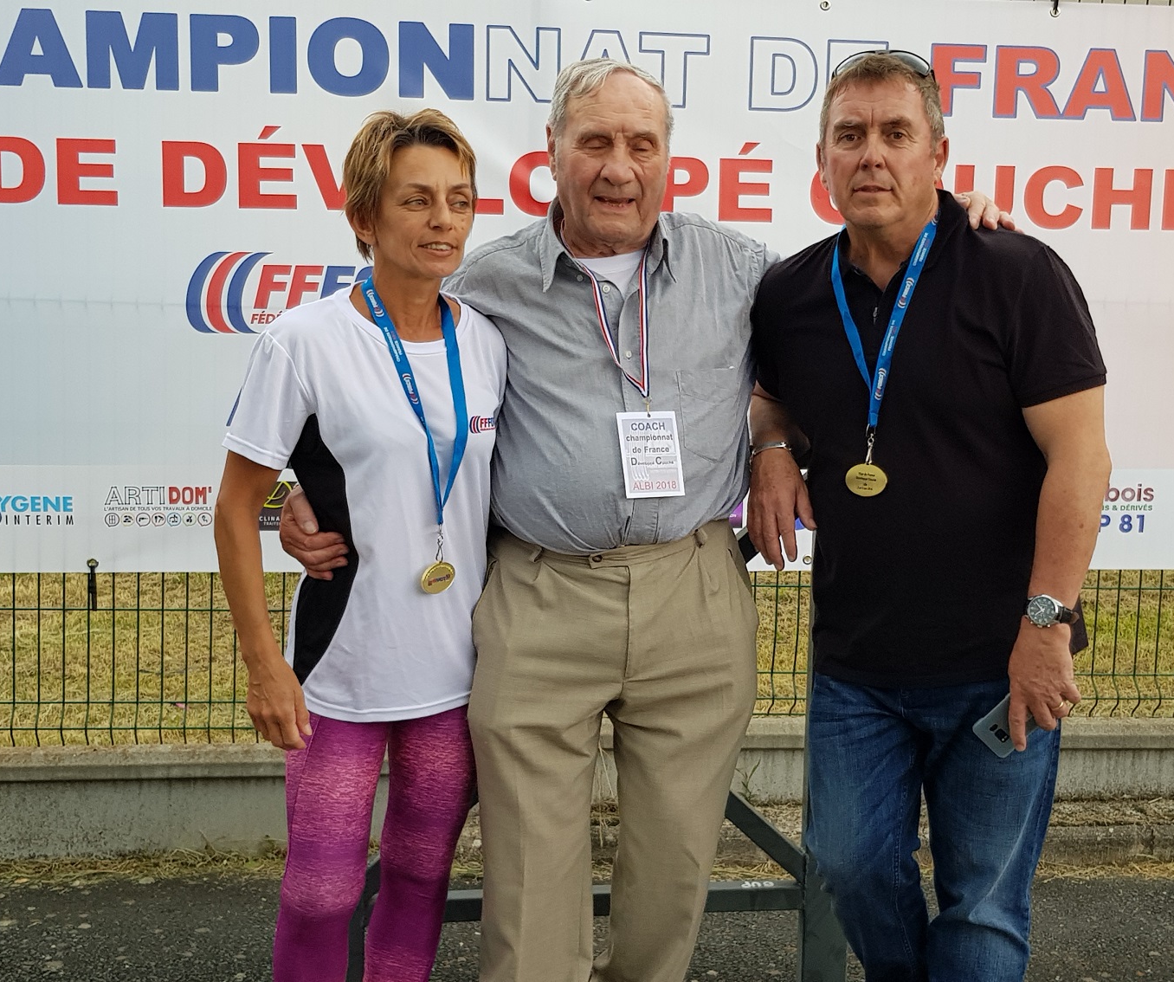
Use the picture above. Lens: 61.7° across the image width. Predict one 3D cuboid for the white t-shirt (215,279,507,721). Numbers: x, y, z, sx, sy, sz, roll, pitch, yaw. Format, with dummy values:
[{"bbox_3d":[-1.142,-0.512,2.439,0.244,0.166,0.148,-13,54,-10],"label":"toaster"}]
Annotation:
[{"bbox_3d":[-0.315,0.008,1.440,0.440,0.610,0.270,-1,4,-34],"label":"white t-shirt"}]

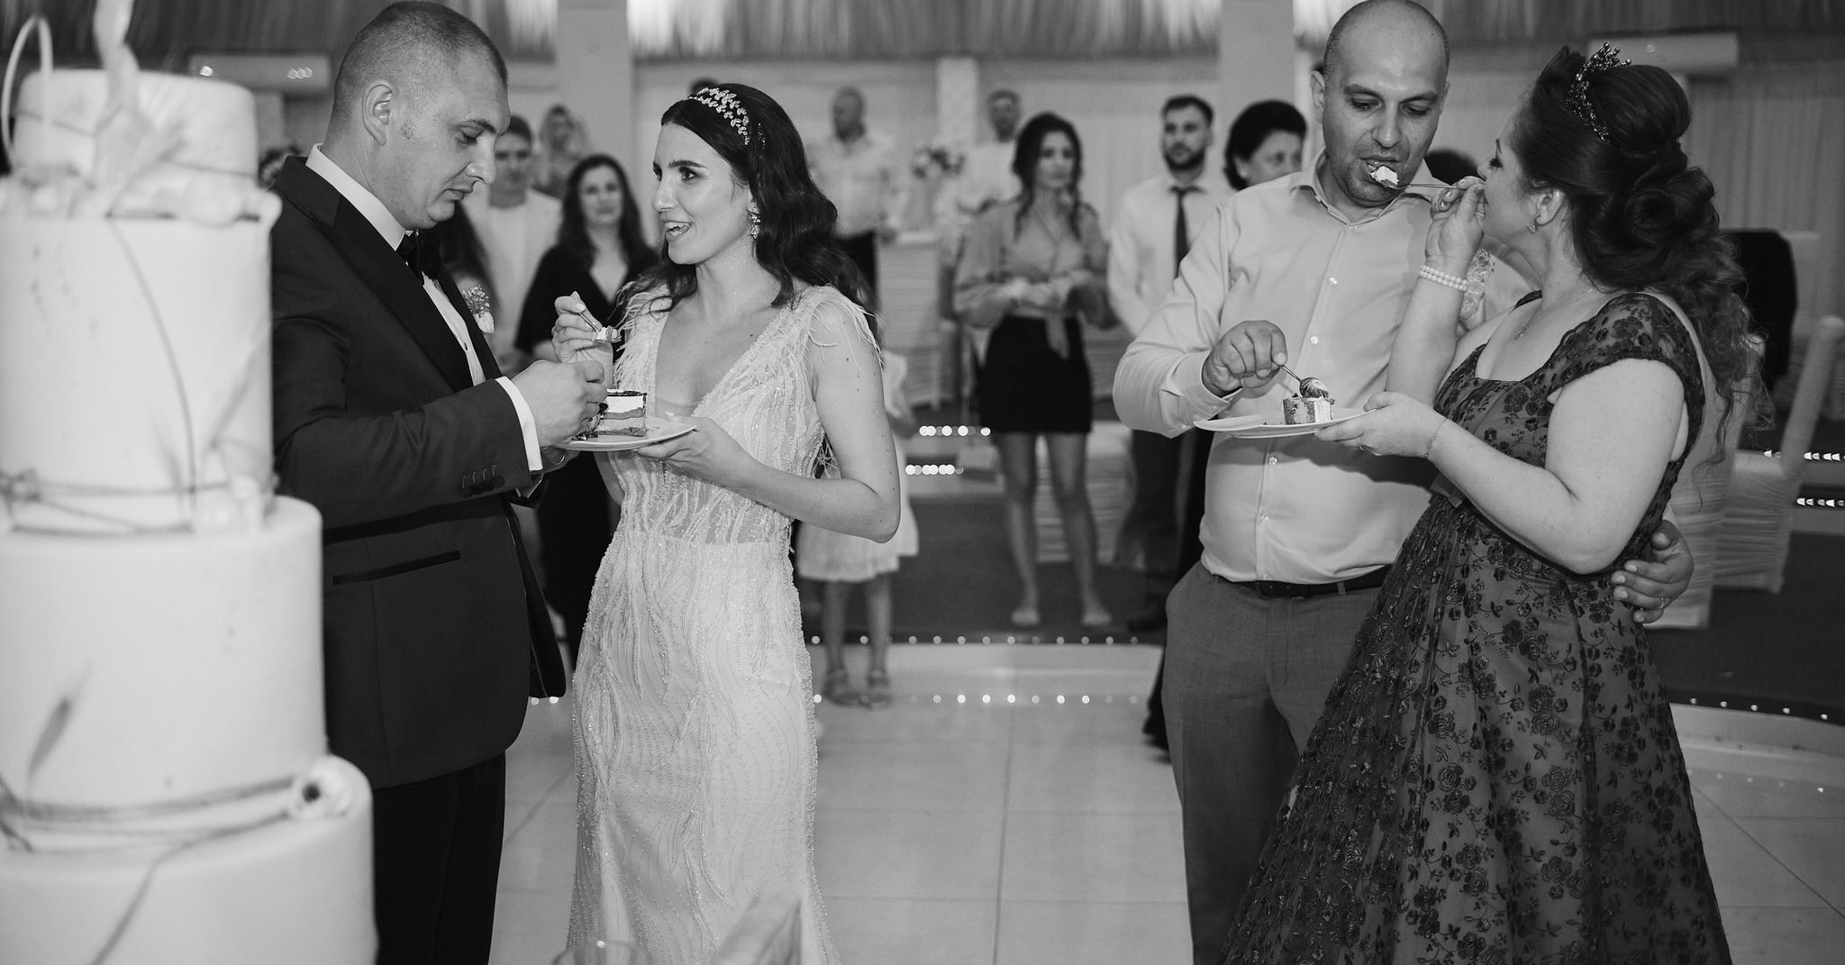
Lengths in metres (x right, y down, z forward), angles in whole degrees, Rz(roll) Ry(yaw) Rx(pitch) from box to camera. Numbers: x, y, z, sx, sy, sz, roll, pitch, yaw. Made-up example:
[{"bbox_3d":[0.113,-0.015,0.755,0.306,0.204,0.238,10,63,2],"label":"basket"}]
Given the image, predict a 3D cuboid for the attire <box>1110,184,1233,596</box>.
[{"bbox_3d":[0.875,-0.287,5.951,0.530,1.470,0.300,1,8,8],"label":"attire"}]

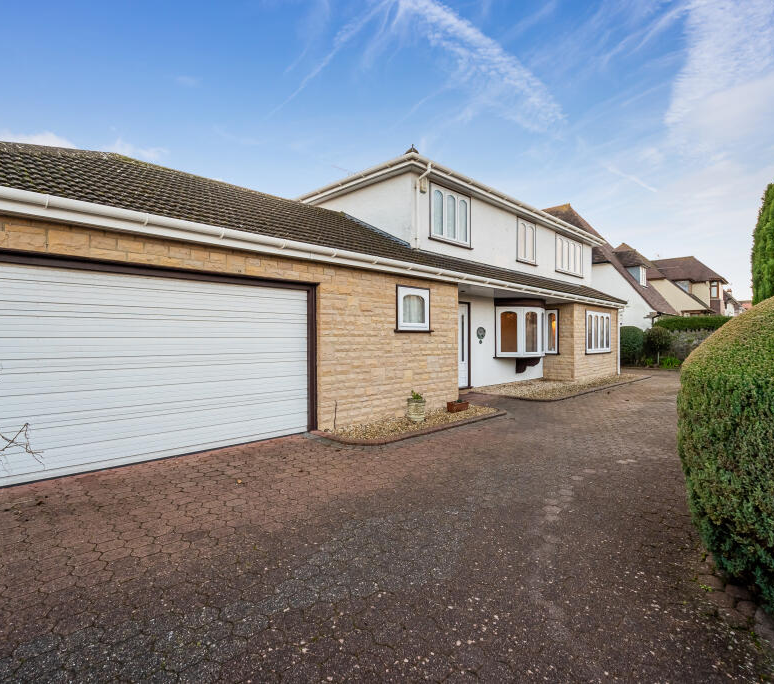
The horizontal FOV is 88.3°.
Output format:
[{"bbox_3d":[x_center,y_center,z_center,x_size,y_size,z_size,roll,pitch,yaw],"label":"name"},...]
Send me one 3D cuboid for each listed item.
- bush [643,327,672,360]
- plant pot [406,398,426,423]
[{"bbox_3d":[13.662,0.101,20.100,1.180,1.740,1.180,0,0,0],"label":"bush"},{"bbox_3d":[0.501,1.179,6.880,0.320,0.370,0.320,0,0,0],"label":"plant pot"}]

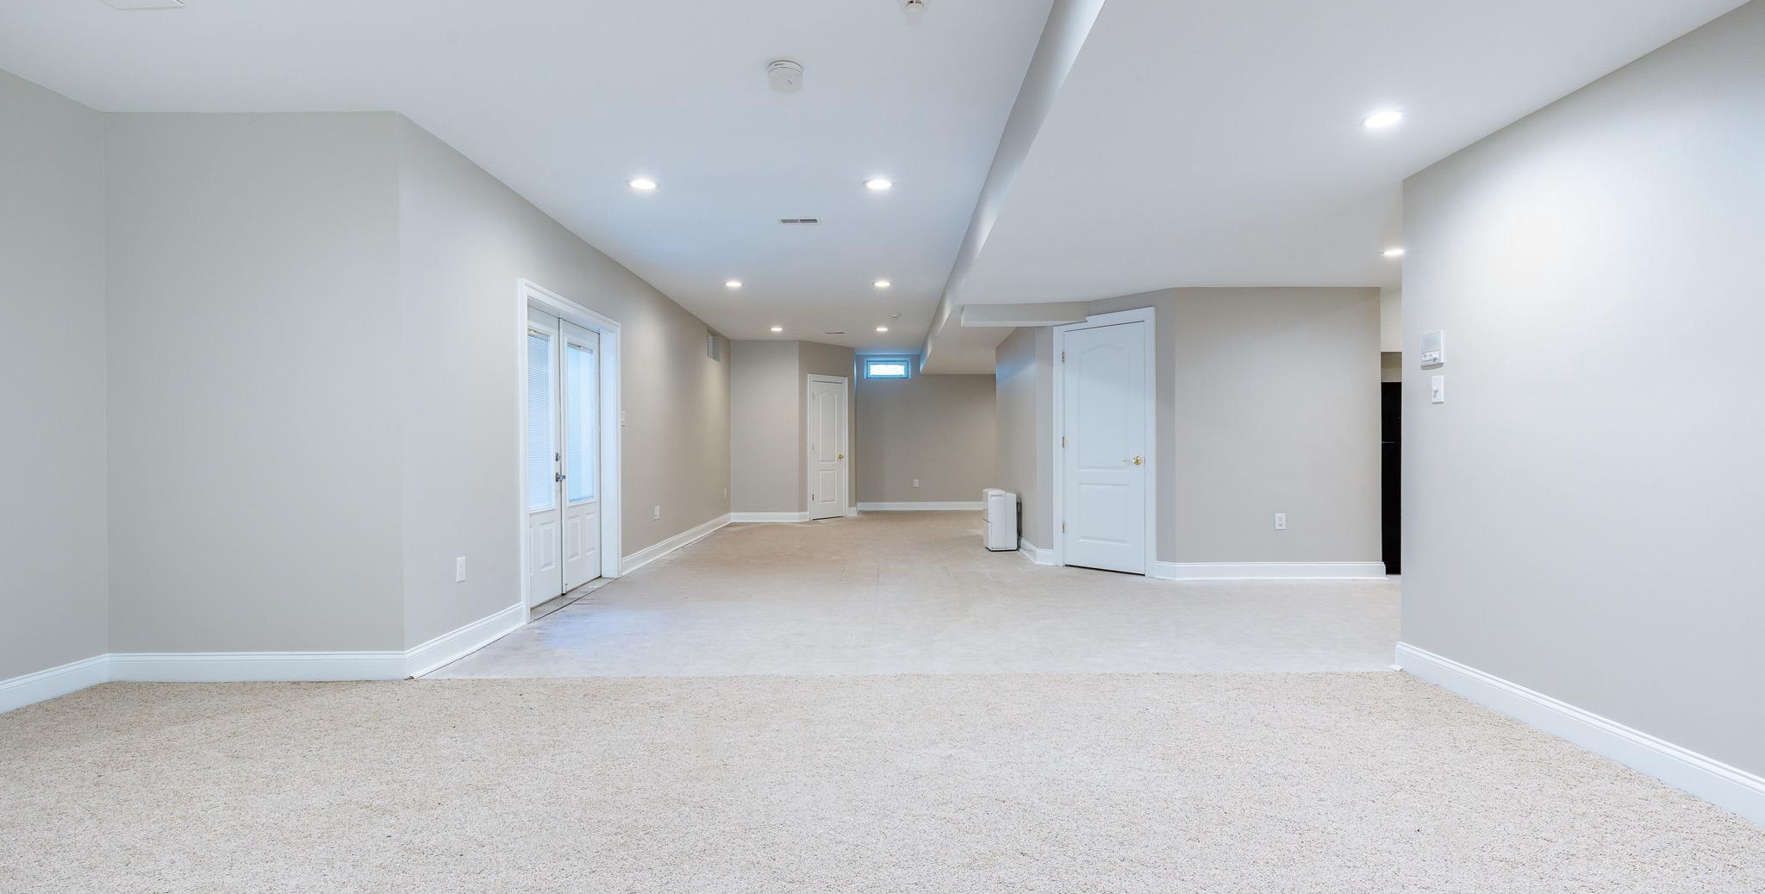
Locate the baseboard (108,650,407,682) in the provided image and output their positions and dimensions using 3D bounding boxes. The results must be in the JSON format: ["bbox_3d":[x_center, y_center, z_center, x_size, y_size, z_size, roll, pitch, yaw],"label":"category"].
[{"bbox_3d":[-2.815,0.990,3.535,1.340,0.130,0.018,0,0,0],"label":"baseboard"}]

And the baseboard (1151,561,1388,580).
[{"bbox_3d":[3.140,0.993,6.285,1.780,0.134,0.020,0,0,0],"label":"baseboard"}]

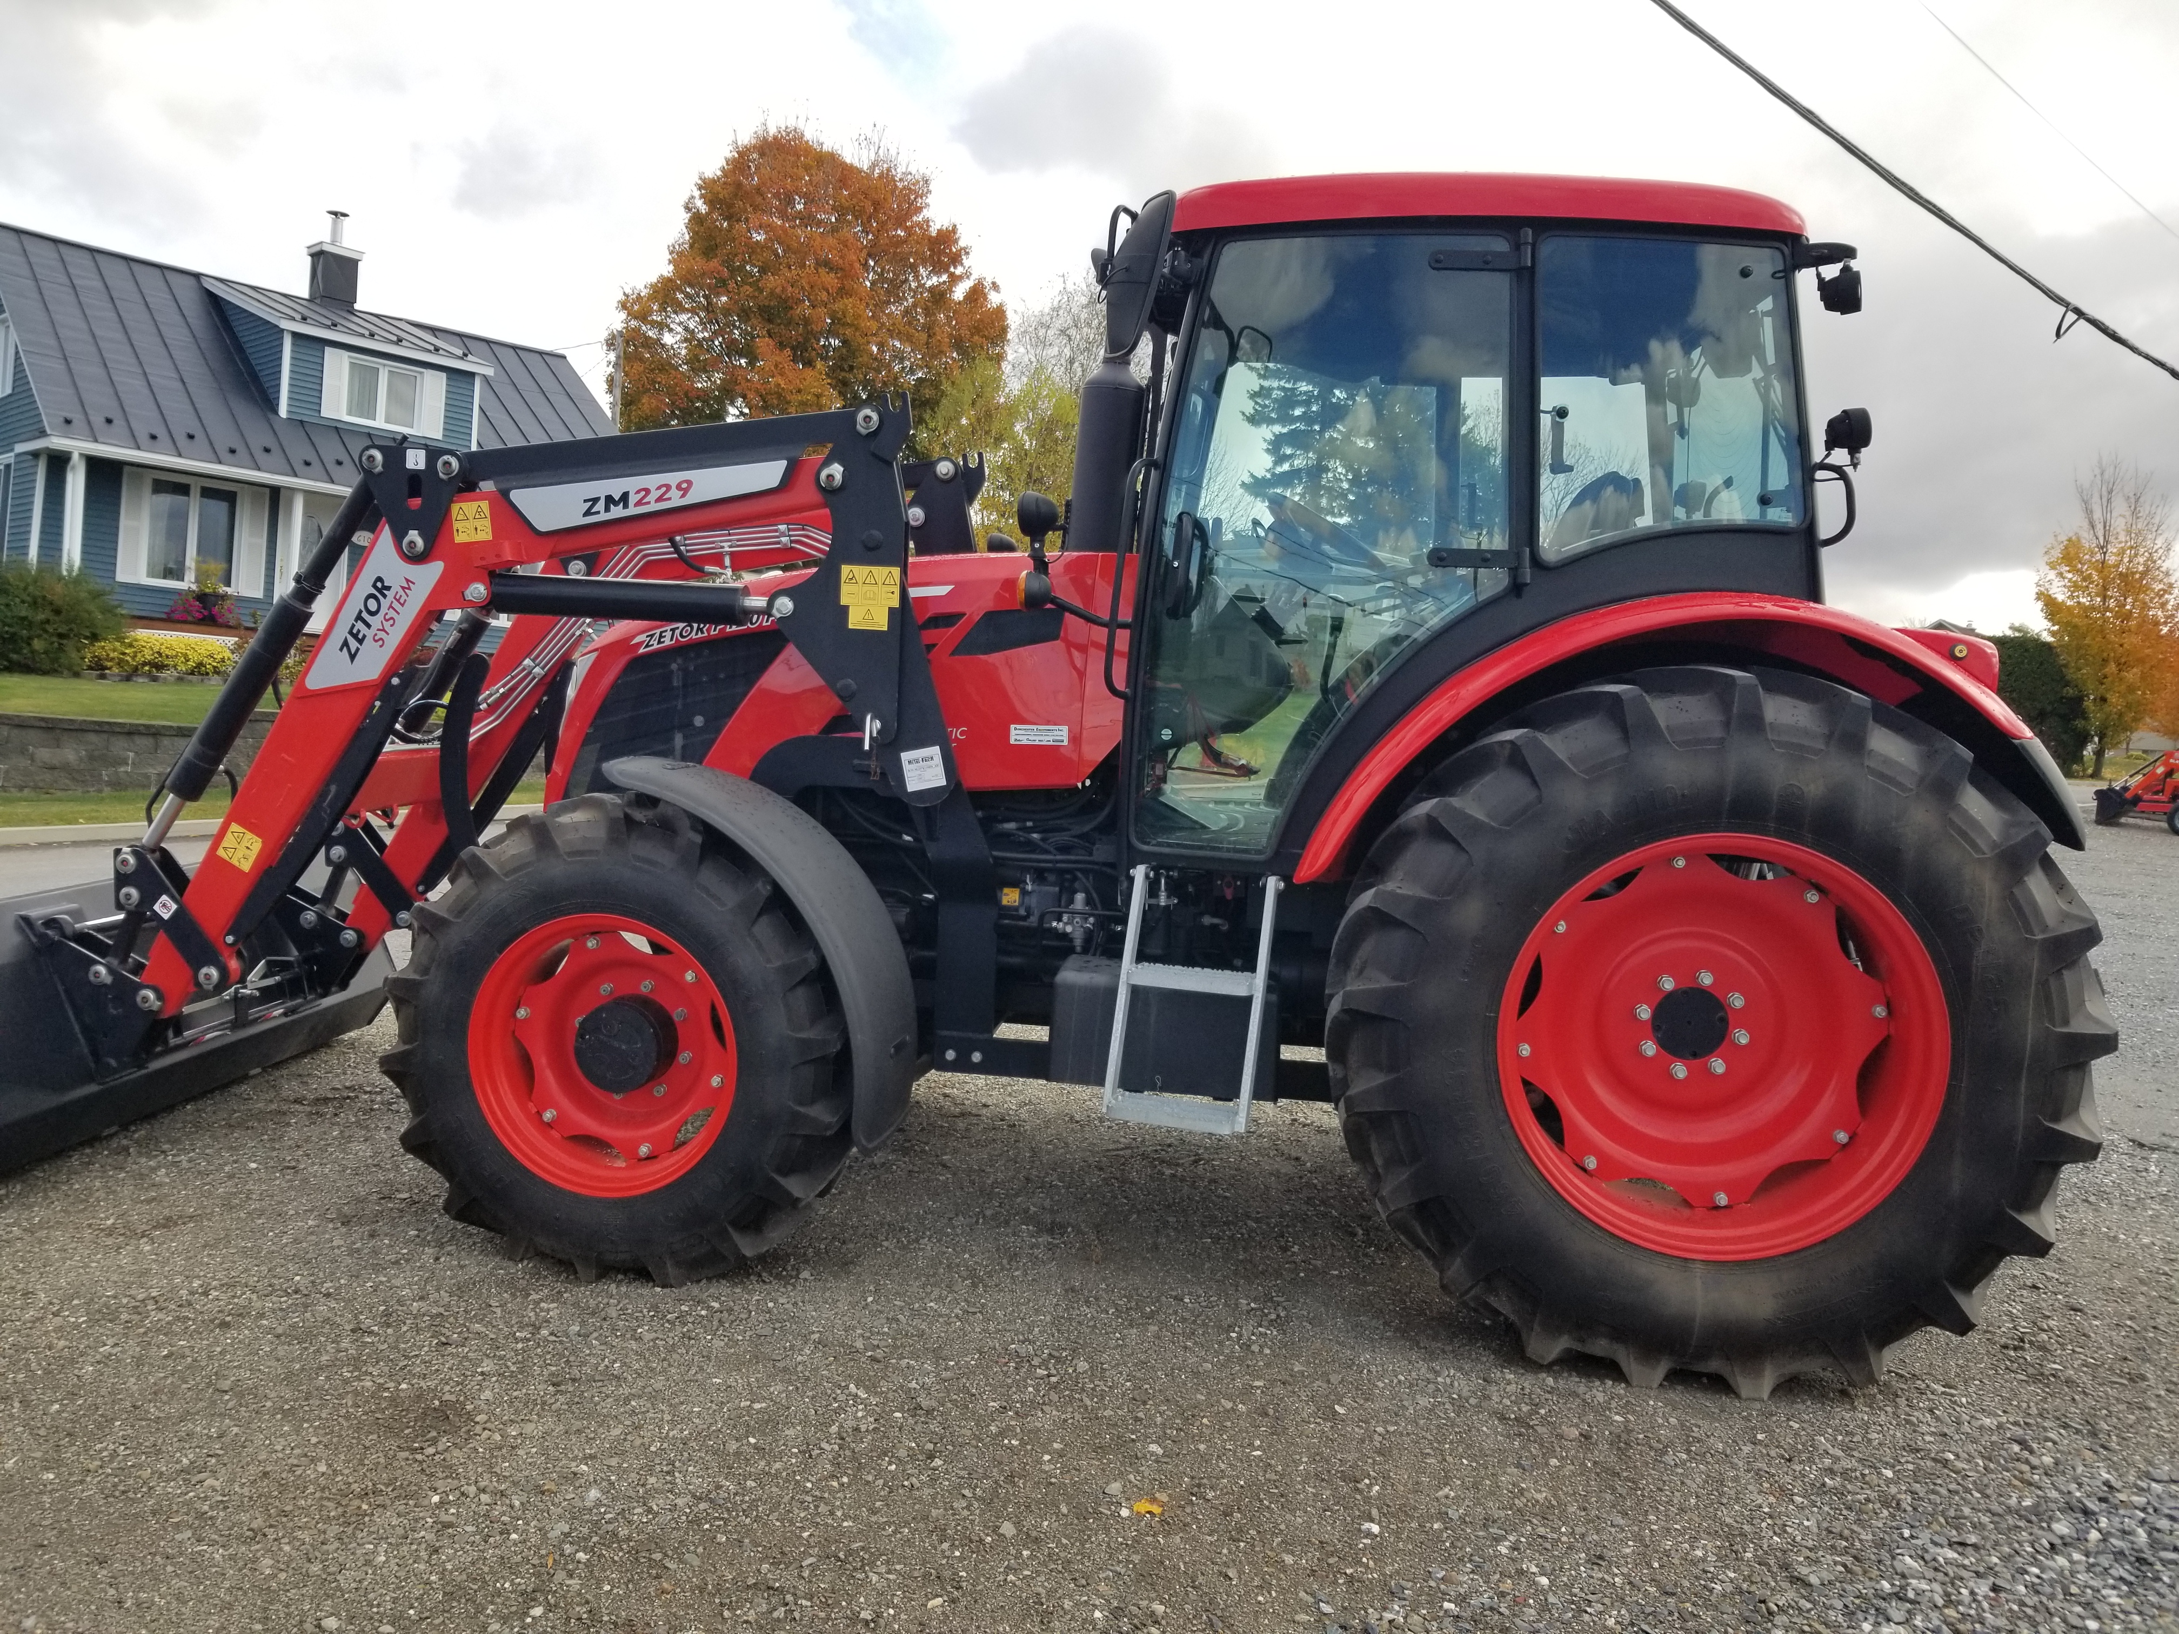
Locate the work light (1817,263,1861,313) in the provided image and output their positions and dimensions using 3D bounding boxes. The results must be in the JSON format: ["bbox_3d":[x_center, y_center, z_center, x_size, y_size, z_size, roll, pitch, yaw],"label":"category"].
[{"bbox_3d":[1.658,-1.171,3.618,0.100,0.115,0.105,4,5,9],"label":"work light"}]

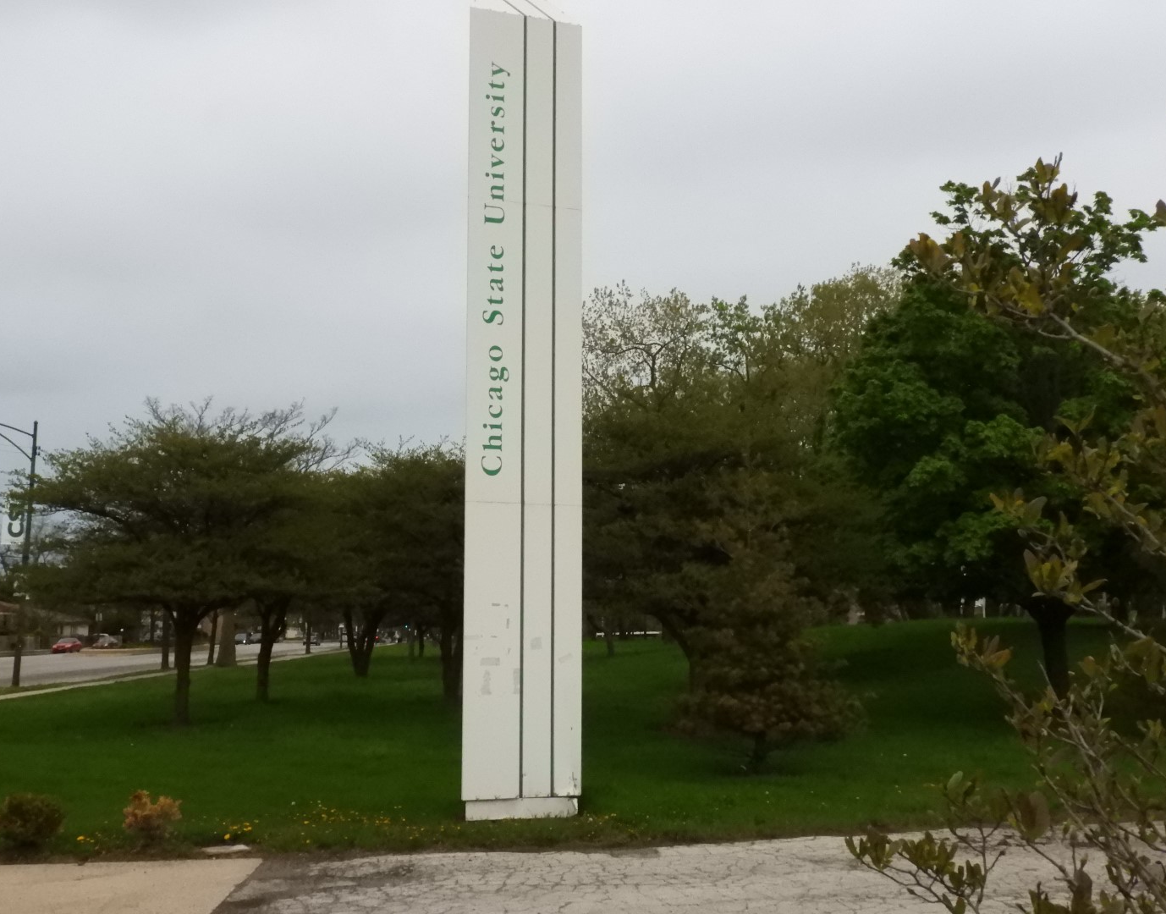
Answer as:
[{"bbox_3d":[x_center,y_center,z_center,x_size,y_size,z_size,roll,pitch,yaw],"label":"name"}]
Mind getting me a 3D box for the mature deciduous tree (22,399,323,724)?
[{"bbox_3d":[-7.558,1.912,26.591,5.870,6.060,5.700,2,-7,-16],"label":"mature deciduous tree"}]

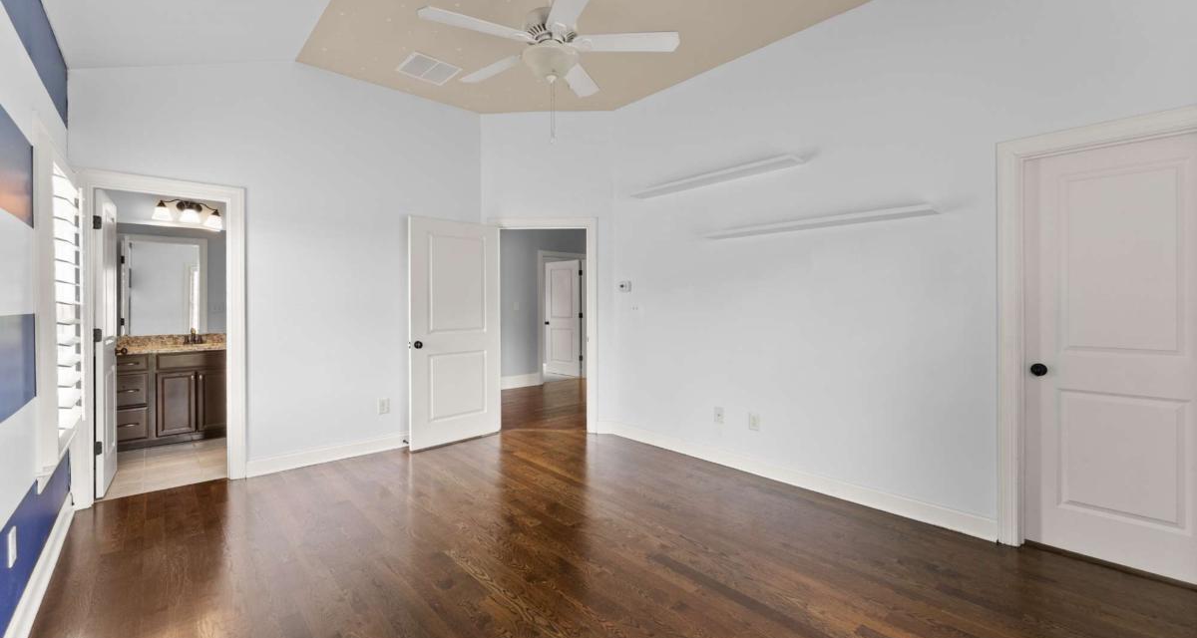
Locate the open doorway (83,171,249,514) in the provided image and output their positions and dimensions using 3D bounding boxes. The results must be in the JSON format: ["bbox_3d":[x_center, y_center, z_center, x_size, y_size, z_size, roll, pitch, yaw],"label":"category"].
[{"bbox_3d":[-2.985,0.120,3.260,0.830,2.130,0.160,-1,2,-41],"label":"open doorway"}]

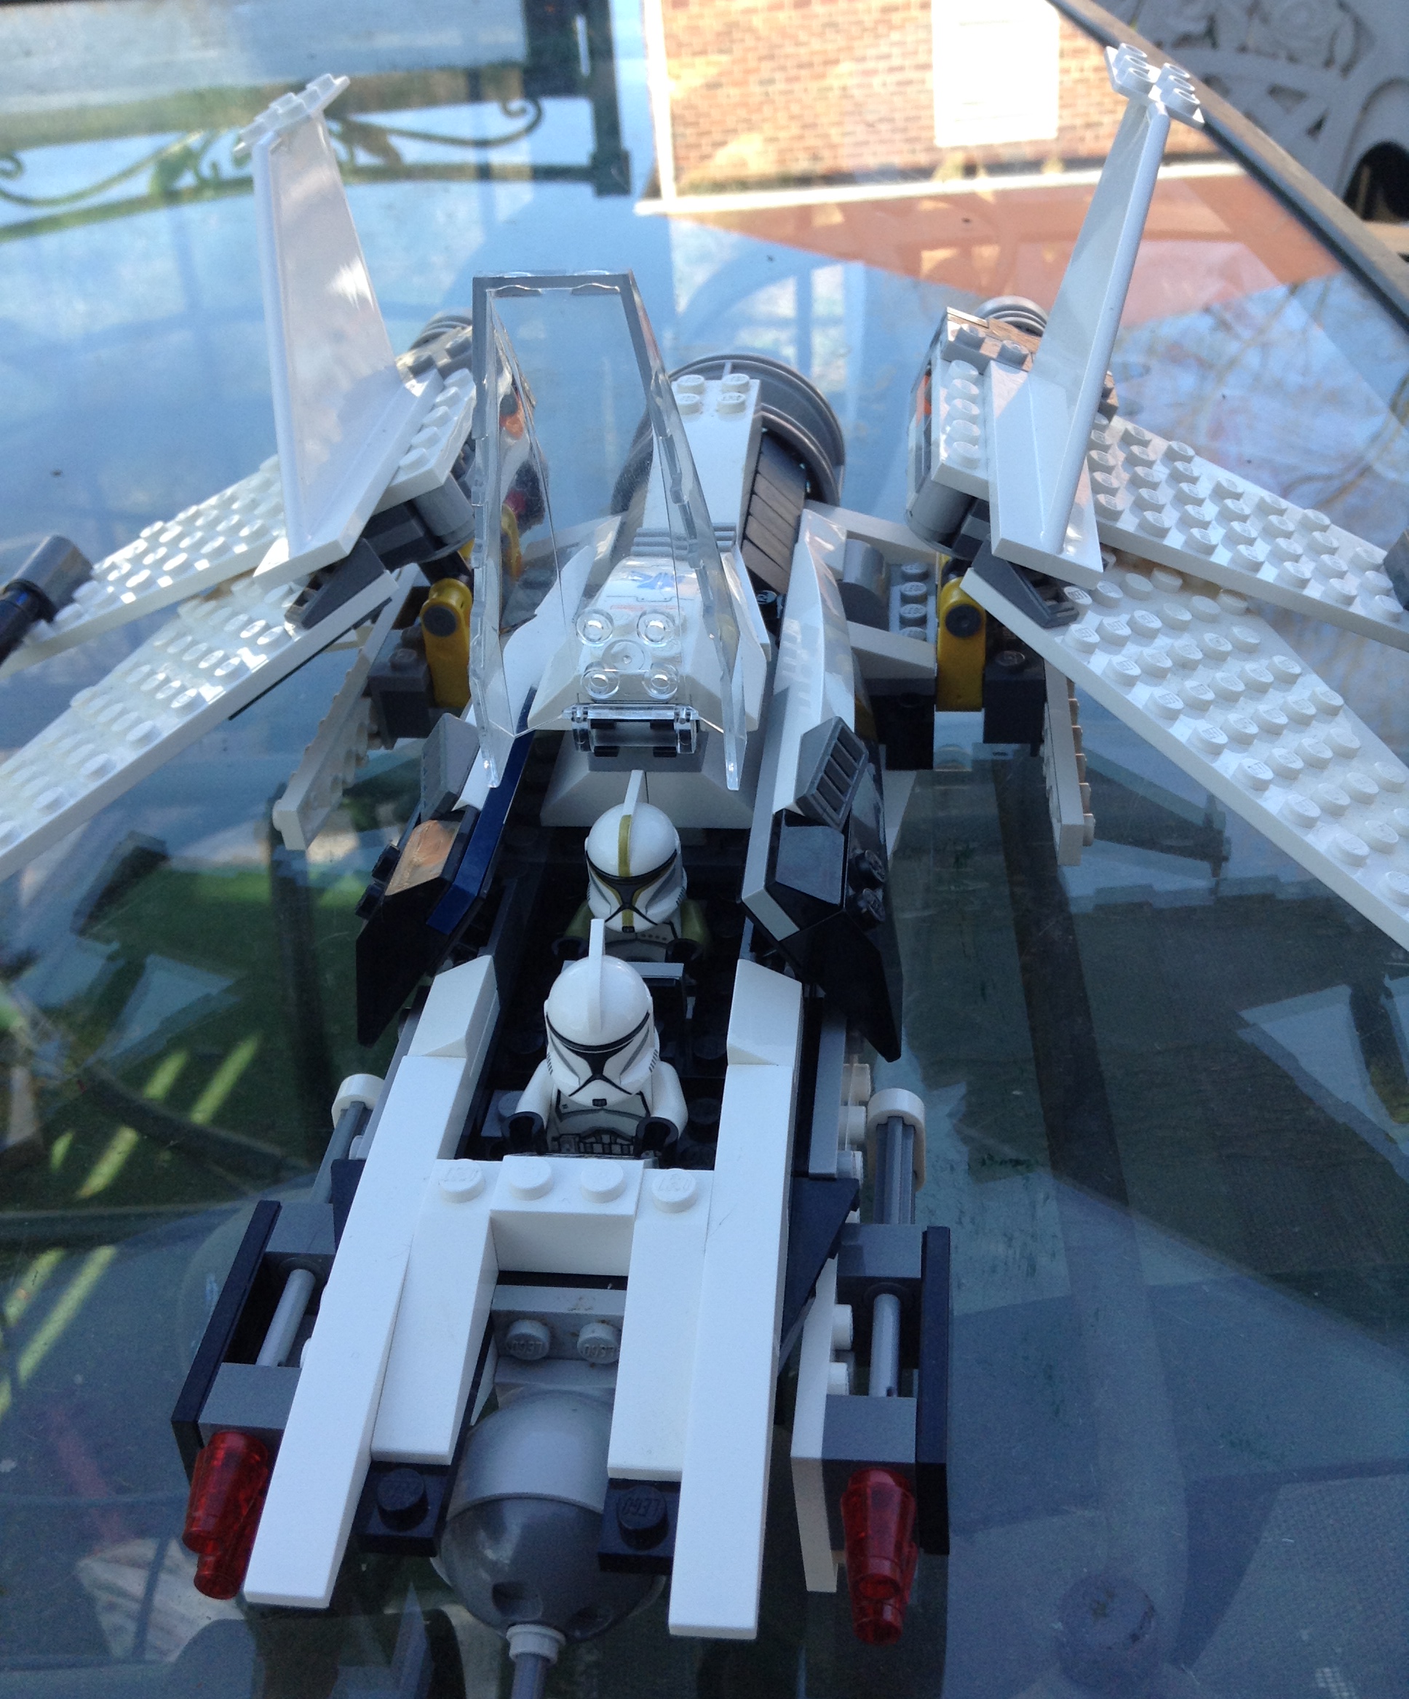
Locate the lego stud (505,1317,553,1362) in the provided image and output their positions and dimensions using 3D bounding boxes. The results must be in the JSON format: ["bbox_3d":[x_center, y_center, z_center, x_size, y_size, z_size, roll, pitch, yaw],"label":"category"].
[{"bbox_3d":[-0.019,0.055,0.201,0.005,0.005,0.002,2,38,5],"label":"lego stud"}]

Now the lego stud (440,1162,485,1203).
[{"bbox_3d":[-0.026,0.036,0.196,0.005,0.002,0.005,2,38,5],"label":"lego stud"}]

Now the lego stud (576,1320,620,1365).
[{"bbox_3d":[-0.012,0.055,0.200,0.005,0.005,0.002,2,38,5],"label":"lego stud"}]

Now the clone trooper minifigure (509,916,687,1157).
[{"bbox_3d":[-0.012,0.027,0.214,0.023,0.036,0.020,2,38,5],"label":"clone trooper minifigure"}]

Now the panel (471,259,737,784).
[{"bbox_3d":[-0.013,-0.040,0.217,0.032,0.077,0.023,1,48,5],"label":"panel"}]

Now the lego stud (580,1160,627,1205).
[{"bbox_3d":[-0.011,0.036,0.196,0.005,0.002,0.005,2,38,5],"label":"lego stud"}]

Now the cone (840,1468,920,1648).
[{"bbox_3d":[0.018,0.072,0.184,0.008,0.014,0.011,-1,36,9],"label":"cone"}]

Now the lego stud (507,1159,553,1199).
[{"bbox_3d":[-0.019,0.036,0.196,0.005,0.002,0.005,2,38,5],"label":"lego stud"}]

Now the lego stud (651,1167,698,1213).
[{"bbox_3d":[-0.003,0.037,0.194,0.005,0.002,0.005,2,38,5],"label":"lego stud"}]

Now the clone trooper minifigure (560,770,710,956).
[{"bbox_3d":[-0.009,0.009,0.241,0.023,0.036,0.020,2,38,5],"label":"clone trooper minifigure"}]

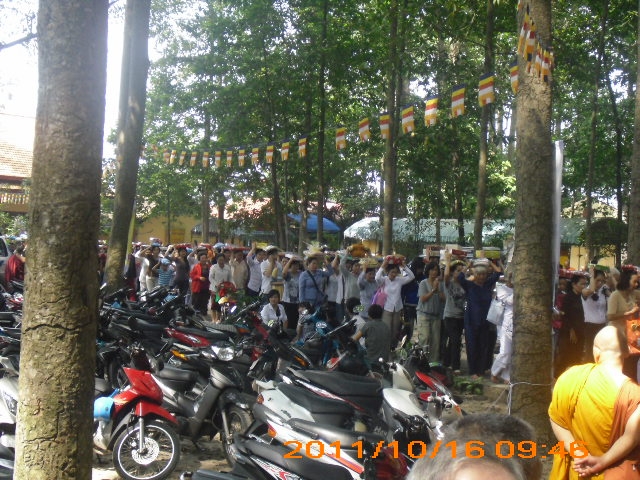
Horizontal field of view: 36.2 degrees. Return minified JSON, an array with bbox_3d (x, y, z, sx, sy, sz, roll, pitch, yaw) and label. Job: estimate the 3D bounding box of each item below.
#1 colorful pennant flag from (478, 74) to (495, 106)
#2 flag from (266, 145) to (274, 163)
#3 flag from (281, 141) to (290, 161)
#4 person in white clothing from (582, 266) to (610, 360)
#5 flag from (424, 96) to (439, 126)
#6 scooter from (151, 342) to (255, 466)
[{"bbox_3d":[1.733,-1.561,10.200,0.030,0.345,0.235,1,0,-31],"label":"colorful pennant flag"},{"bbox_3d":[-0.743,-1.298,14.700,0.030,0.310,0.235,1,0,-31],"label":"flag"},{"bbox_3d":[-0.500,-1.297,14.200,0.030,0.310,0.235,1,0,-31],"label":"flag"},{"bbox_3d":[3.505,1.066,12.400,0.450,1.570,0.360,1,0,-20],"label":"person in white clothing"},{"bbox_3d":[1.252,-1.442,11.000,0.030,0.335,0.235,1,0,-31],"label":"flag"},{"bbox_3d":[-1.149,1.426,9.135,0.680,1.040,1.840,1,0,-38],"label":"scooter"}]

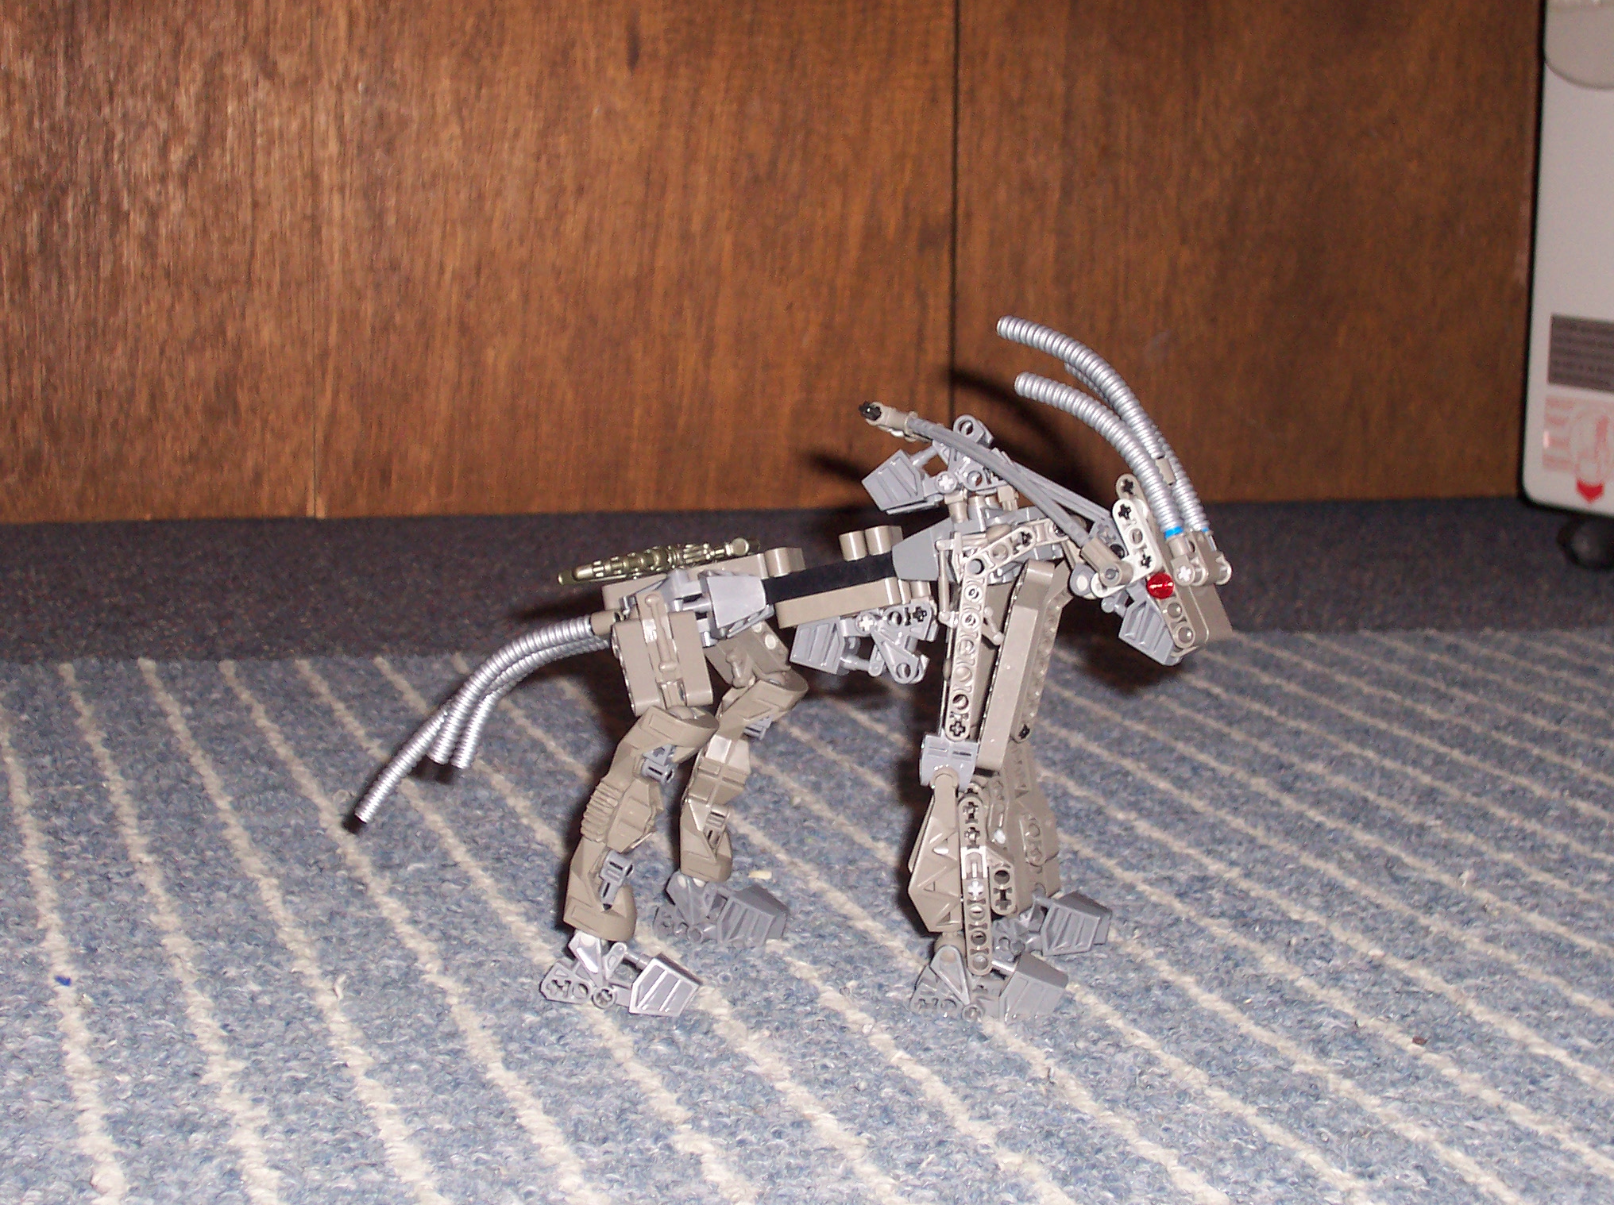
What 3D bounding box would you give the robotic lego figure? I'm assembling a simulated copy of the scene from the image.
[{"bbox_3d":[-0.009,0.014,0.985,0.269,0.196,0.119,2,8,9],"label":"robotic lego figure"}]

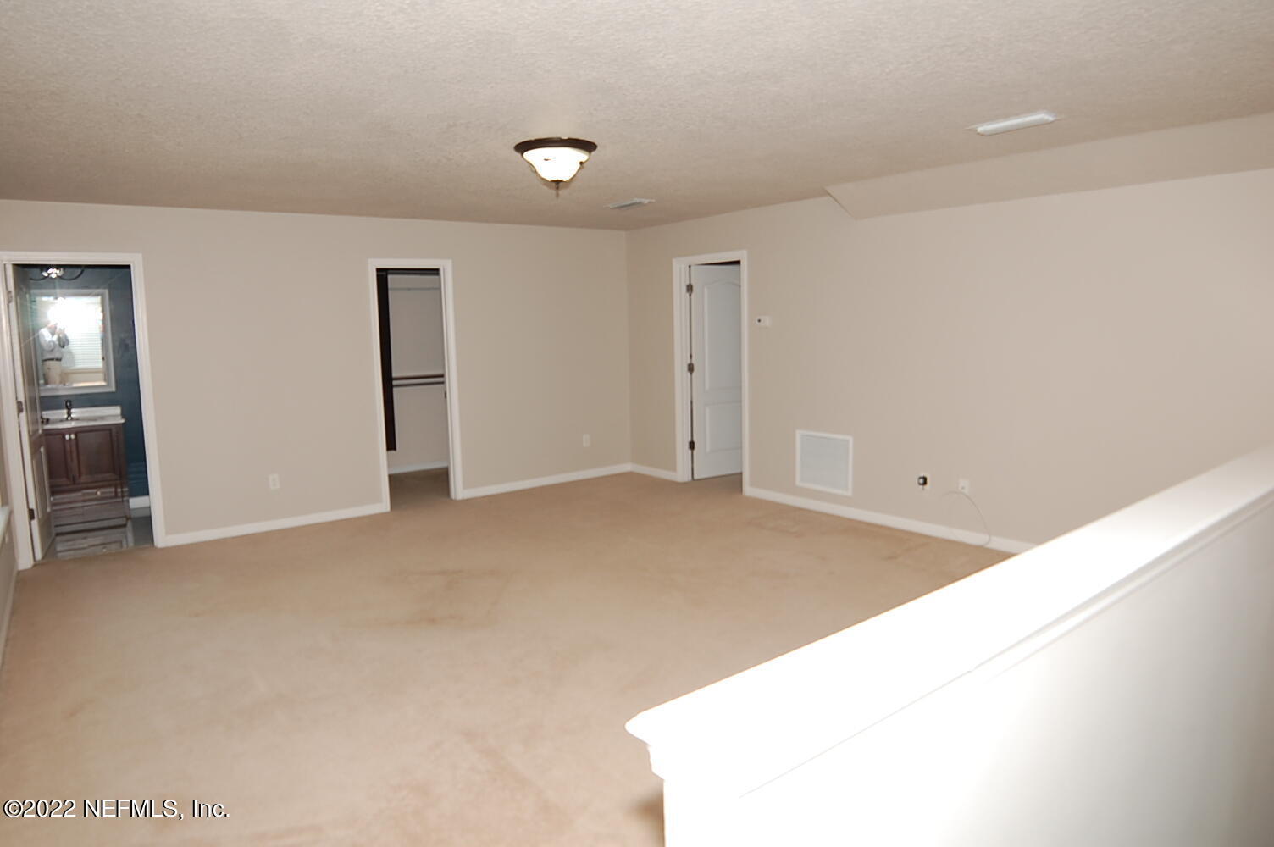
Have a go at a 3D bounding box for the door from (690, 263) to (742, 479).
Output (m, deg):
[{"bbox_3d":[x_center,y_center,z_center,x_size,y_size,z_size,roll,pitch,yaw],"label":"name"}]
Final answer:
[{"bbox_3d":[0.851,-0.504,7.350,0.800,2.030,0.038,-6,8,-32],"label":"door"}]

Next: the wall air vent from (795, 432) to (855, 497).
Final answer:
[{"bbox_3d":[1.460,0.306,5.813,0.022,0.450,0.560,-7,8,-36],"label":"wall air vent"}]

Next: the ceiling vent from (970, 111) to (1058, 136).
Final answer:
[{"bbox_3d":[1.843,-1.472,3.644,0.180,0.035,0.380,-7,8,-36],"label":"ceiling vent"}]

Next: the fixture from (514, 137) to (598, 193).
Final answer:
[{"bbox_3d":[-0.423,-1.341,3.908,0.440,0.255,0.440,-2,7,0],"label":"fixture"}]

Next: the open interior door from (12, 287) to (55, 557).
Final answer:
[{"bbox_3d":[-4.313,-0.075,5.268,0.037,2.030,0.760,-6,8,-31],"label":"open interior door"}]

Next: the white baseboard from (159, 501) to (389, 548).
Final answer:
[{"bbox_3d":[-2.784,0.784,5.813,1.650,0.085,0.016,-7,8,-36],"label":"white baseboard"}]

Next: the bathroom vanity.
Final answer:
[{"bbox_3d":[-4.739,0.362,6.230,0.770,0.950,0.480,-7,8,-36],"label":"bathroom vanity"}]

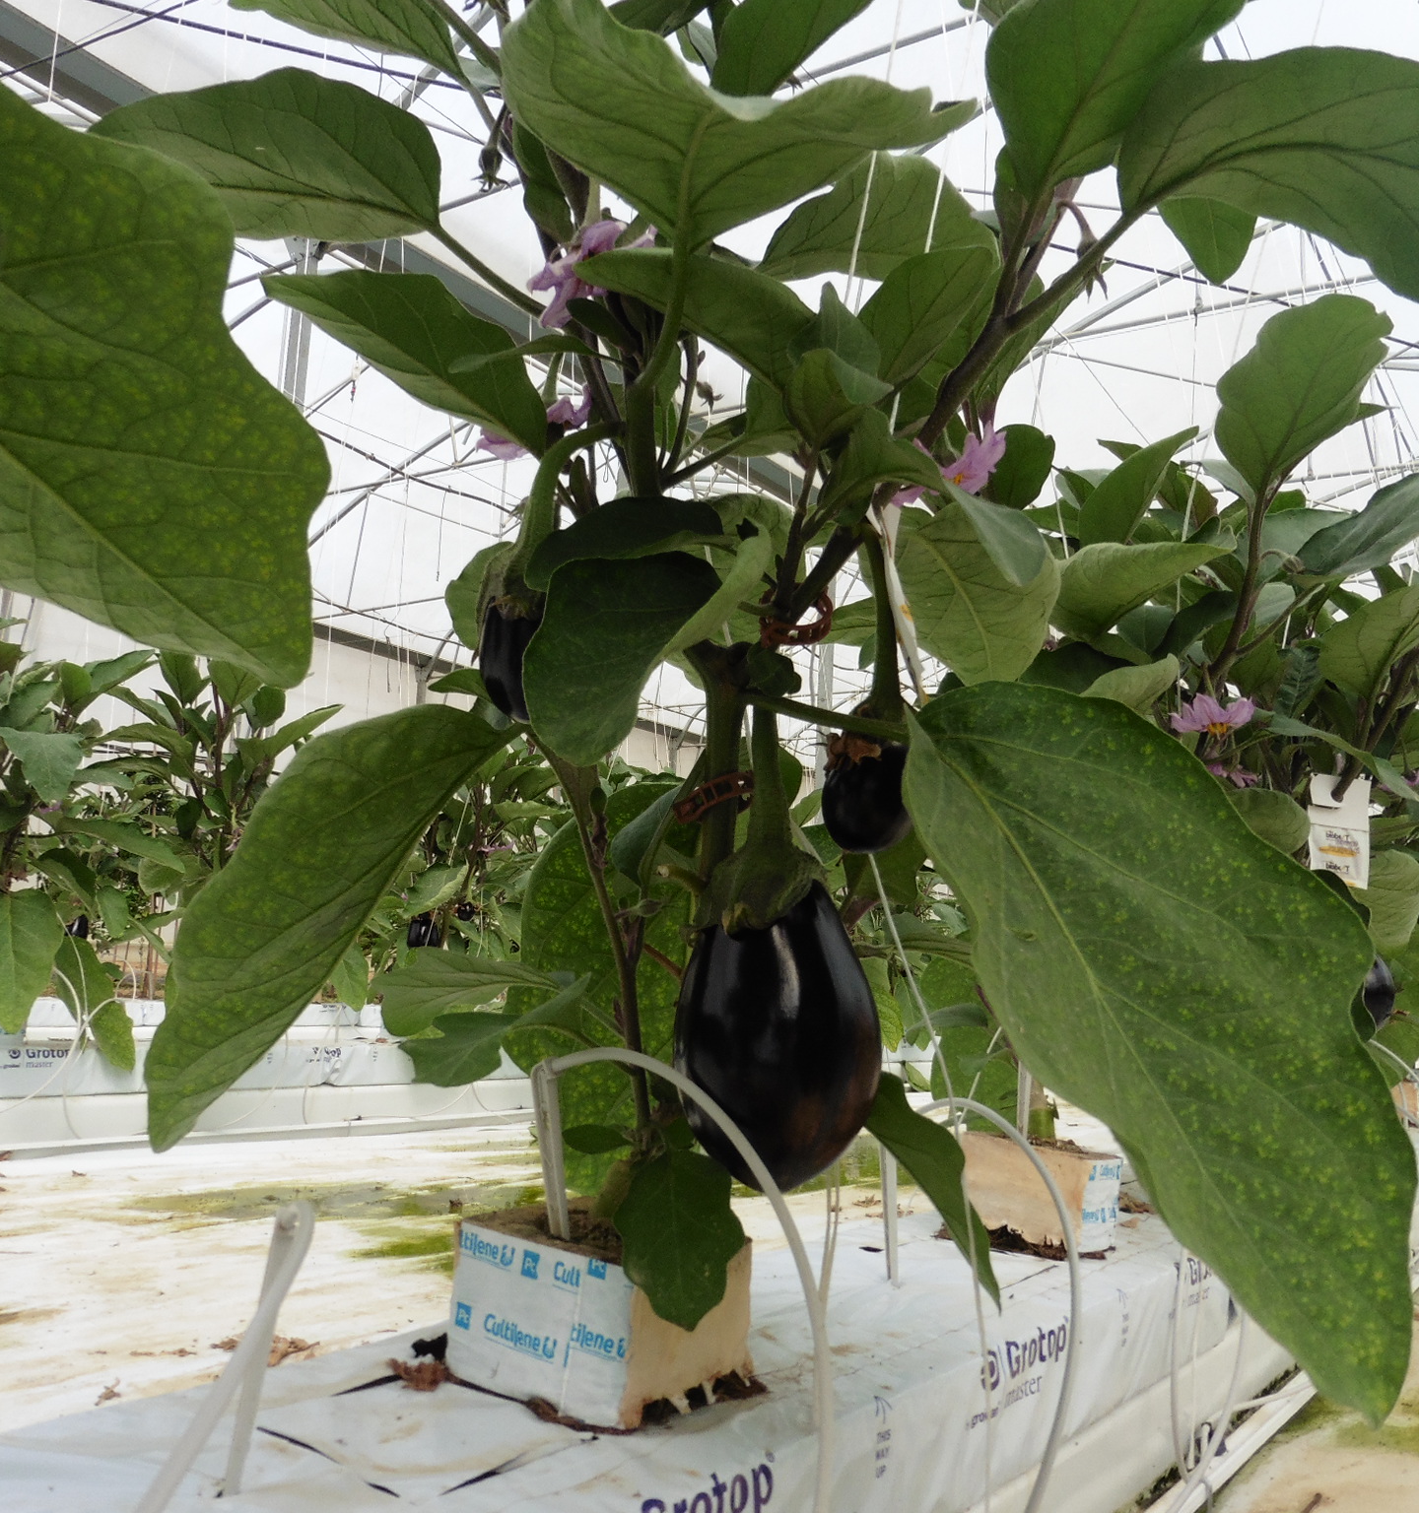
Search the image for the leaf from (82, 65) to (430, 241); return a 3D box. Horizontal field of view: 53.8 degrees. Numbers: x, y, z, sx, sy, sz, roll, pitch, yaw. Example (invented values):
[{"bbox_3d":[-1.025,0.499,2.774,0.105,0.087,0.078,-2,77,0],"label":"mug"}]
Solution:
[{"bbox_3d":[-0.216,-0.294,0.690,0.166,0.035,0.105,7,-21,-14],"label":"leaf"}]

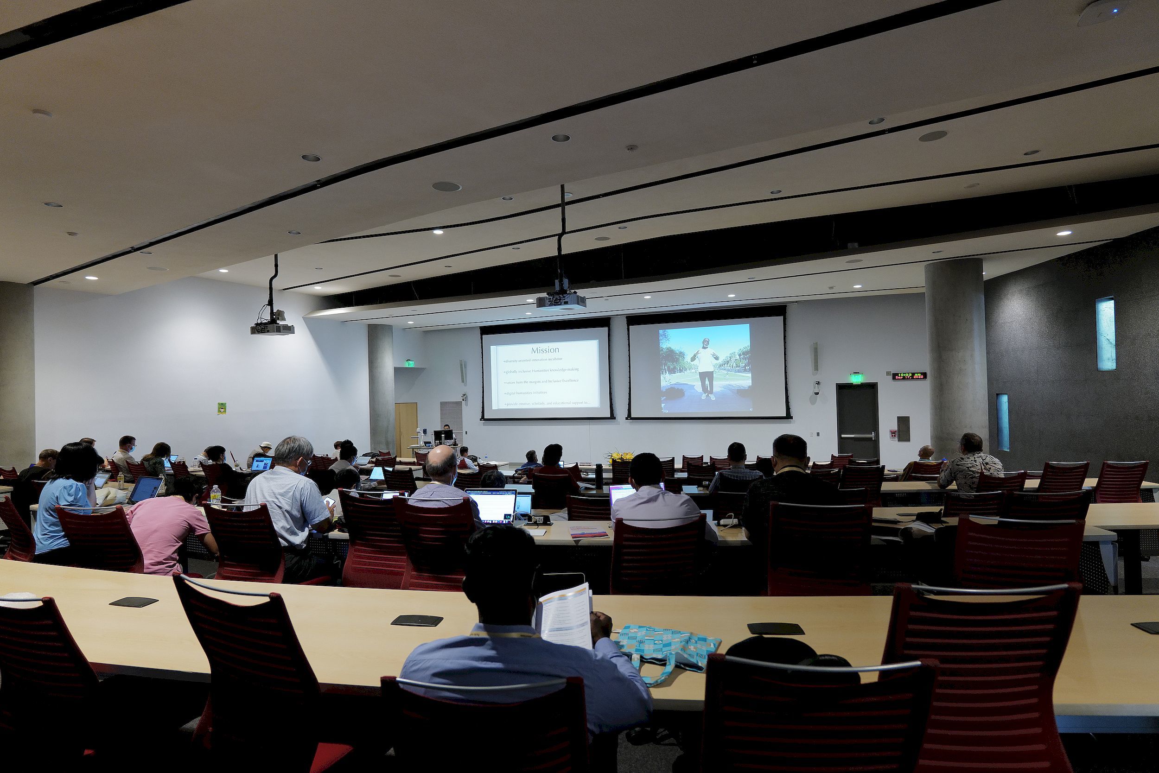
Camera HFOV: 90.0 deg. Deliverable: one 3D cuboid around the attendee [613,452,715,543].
[{"bbox_3d":[0.422,0.929,3.020,0.520,1.210,0.780,-1,-1,2],"label":"attendee"}]

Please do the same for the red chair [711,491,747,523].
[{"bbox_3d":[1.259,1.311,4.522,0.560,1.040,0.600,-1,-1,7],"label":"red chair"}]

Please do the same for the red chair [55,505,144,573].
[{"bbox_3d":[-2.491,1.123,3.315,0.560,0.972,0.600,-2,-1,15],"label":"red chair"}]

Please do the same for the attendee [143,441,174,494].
[{"bbox_3d":[-5.668,1.404,7.887,0.480,1.270,0.750,-2,-1,28],"label":"attendee"}]

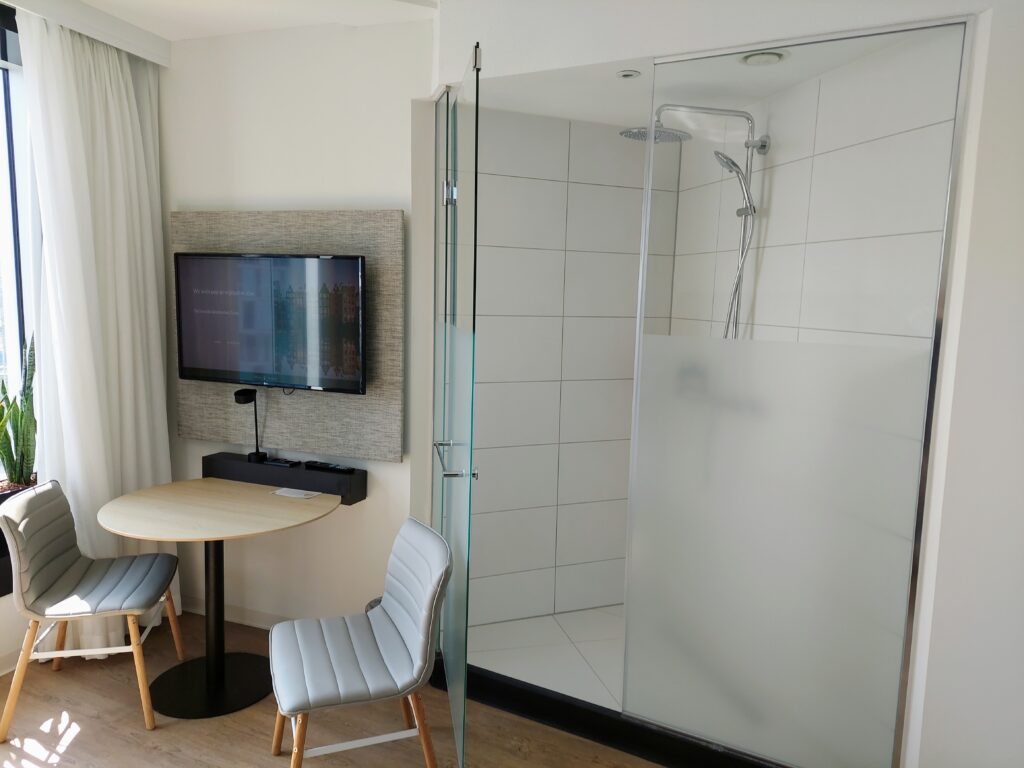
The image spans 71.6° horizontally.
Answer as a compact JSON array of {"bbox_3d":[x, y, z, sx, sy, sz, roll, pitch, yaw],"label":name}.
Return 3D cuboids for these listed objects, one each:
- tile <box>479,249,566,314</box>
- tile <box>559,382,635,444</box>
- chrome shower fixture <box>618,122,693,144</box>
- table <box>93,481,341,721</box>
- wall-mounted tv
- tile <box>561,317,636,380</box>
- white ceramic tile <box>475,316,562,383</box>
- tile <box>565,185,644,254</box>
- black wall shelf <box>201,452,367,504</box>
[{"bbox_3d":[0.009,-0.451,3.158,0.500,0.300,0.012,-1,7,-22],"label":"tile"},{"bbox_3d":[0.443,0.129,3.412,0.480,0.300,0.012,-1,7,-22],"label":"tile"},{"bbox_3d":[0.519,-0.912,2.560,0.262,0.040,0.262,1,7,0],"label":"chrome shower fixture"},{"bbox_3d":[-1.136,0.822,2.765,0.870,0.740,0.810,4,7,20],"label":"table"},{"bbox_3d":[-1.026,-0.265,3.003,0.945,0.550,0.050,4,7,20],"label":"wall-mounted tv"},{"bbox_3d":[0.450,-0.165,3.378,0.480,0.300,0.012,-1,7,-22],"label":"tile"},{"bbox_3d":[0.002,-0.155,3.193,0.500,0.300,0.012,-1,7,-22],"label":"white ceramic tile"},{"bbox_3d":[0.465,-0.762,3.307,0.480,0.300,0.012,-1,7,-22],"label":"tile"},{"bbox_3d":[-0.994,0.408,3.080,0.760,0.124,0.122,4,7,20],"label":"black wall shelf"}]

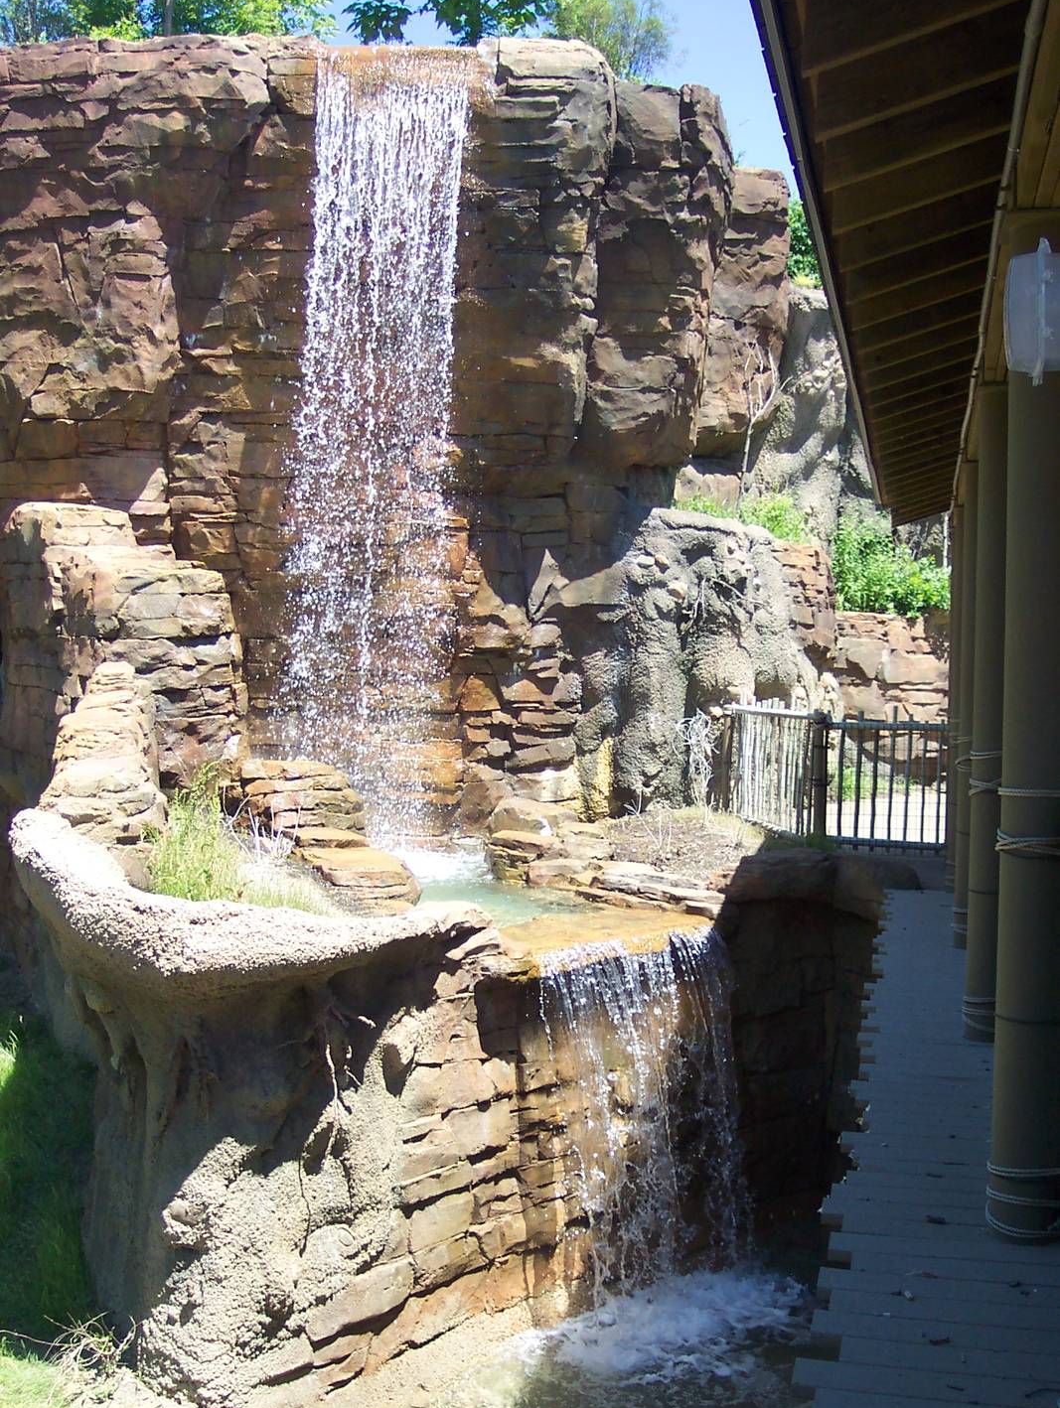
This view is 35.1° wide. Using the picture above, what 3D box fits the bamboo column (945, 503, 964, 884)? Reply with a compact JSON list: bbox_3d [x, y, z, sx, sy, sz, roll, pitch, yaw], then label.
[{"bbox_3d":[2.980,-0.026,11.530,0.190,2.630,0.190,1,1,13],"label":"bamboo column"}]

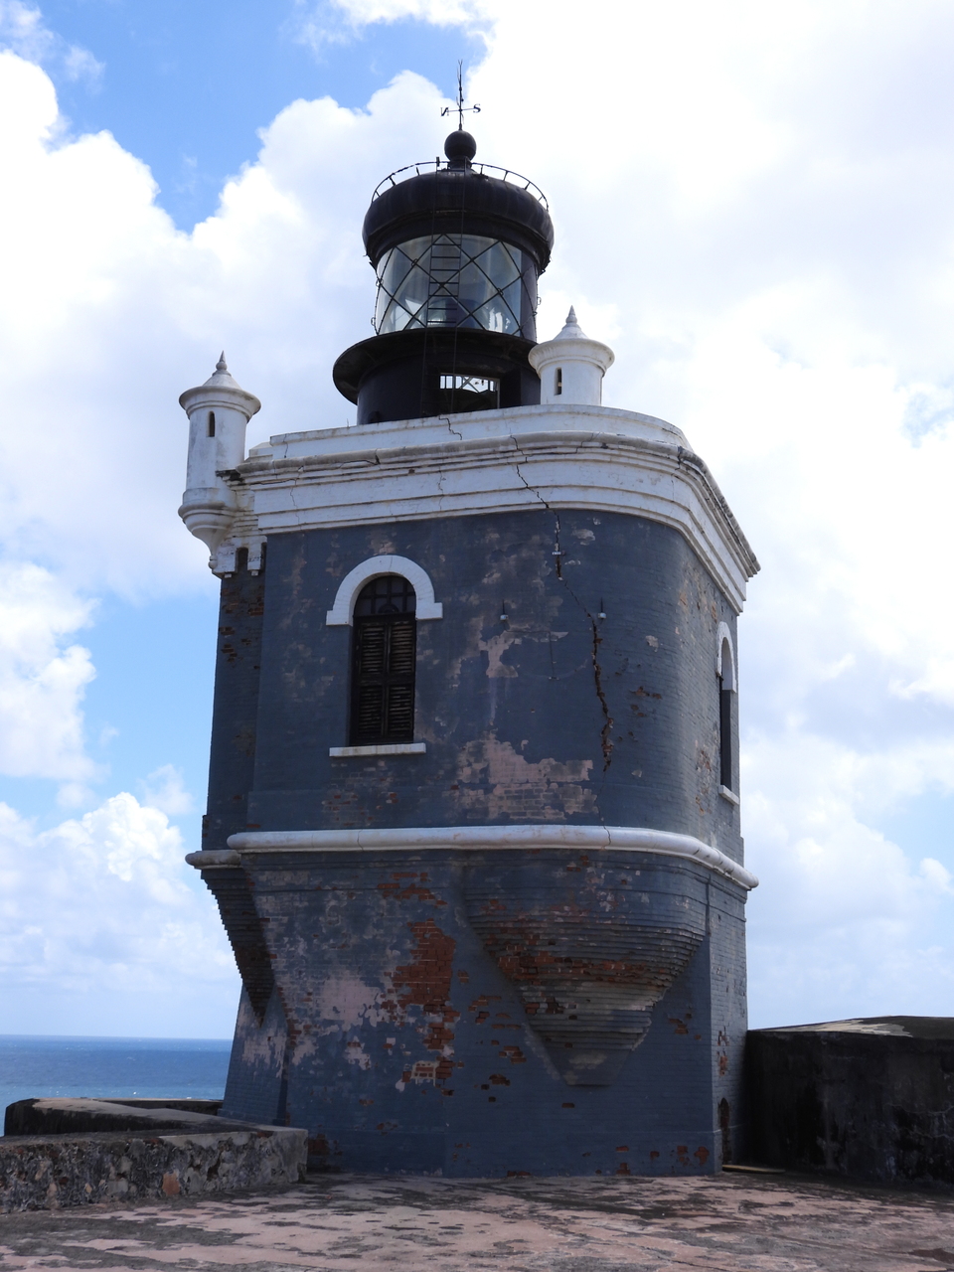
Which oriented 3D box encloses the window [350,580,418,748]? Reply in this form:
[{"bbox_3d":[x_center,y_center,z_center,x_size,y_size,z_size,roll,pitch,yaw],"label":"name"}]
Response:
[{"bbox_3d":[-1.190,0.298,20.082,0.920,2.236,0.198,-4,-15,19],"label":"window"}]

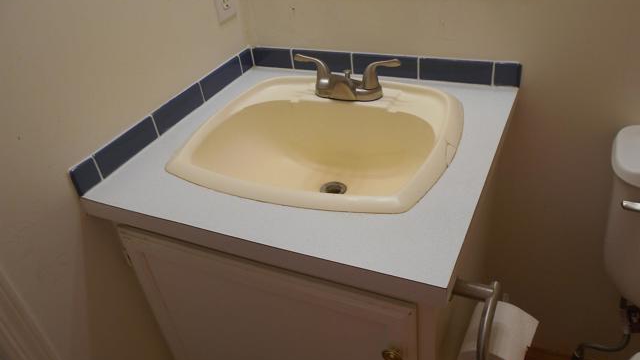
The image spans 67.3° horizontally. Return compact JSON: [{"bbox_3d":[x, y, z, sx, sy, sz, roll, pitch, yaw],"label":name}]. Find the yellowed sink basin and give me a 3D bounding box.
[{"bbox_3d":[0.004,-0.027,0.936,0.505,0.178,0.428,10,39,25],"label":"yellowed sink basin"}]

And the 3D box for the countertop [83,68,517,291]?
[{"bbox_3d":[-0.007,-0.065,0.908,0.634,0.042,0.566,10,39,25],"label":"countertop"}]

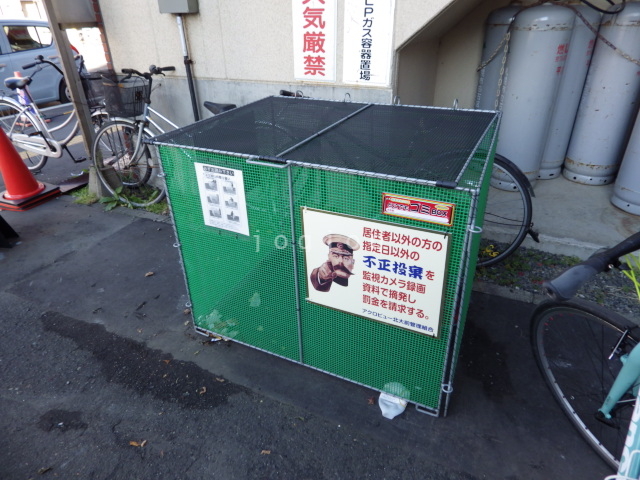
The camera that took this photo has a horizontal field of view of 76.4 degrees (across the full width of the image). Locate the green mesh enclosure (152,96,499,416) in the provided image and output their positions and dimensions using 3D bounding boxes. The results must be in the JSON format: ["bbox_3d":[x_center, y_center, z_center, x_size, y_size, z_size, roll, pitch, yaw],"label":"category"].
[{"bbox_3d":[0.108,-0.056,1.979,1.210,0.960,0.935,12,33,22],"label":"green mesh enclosure"}]

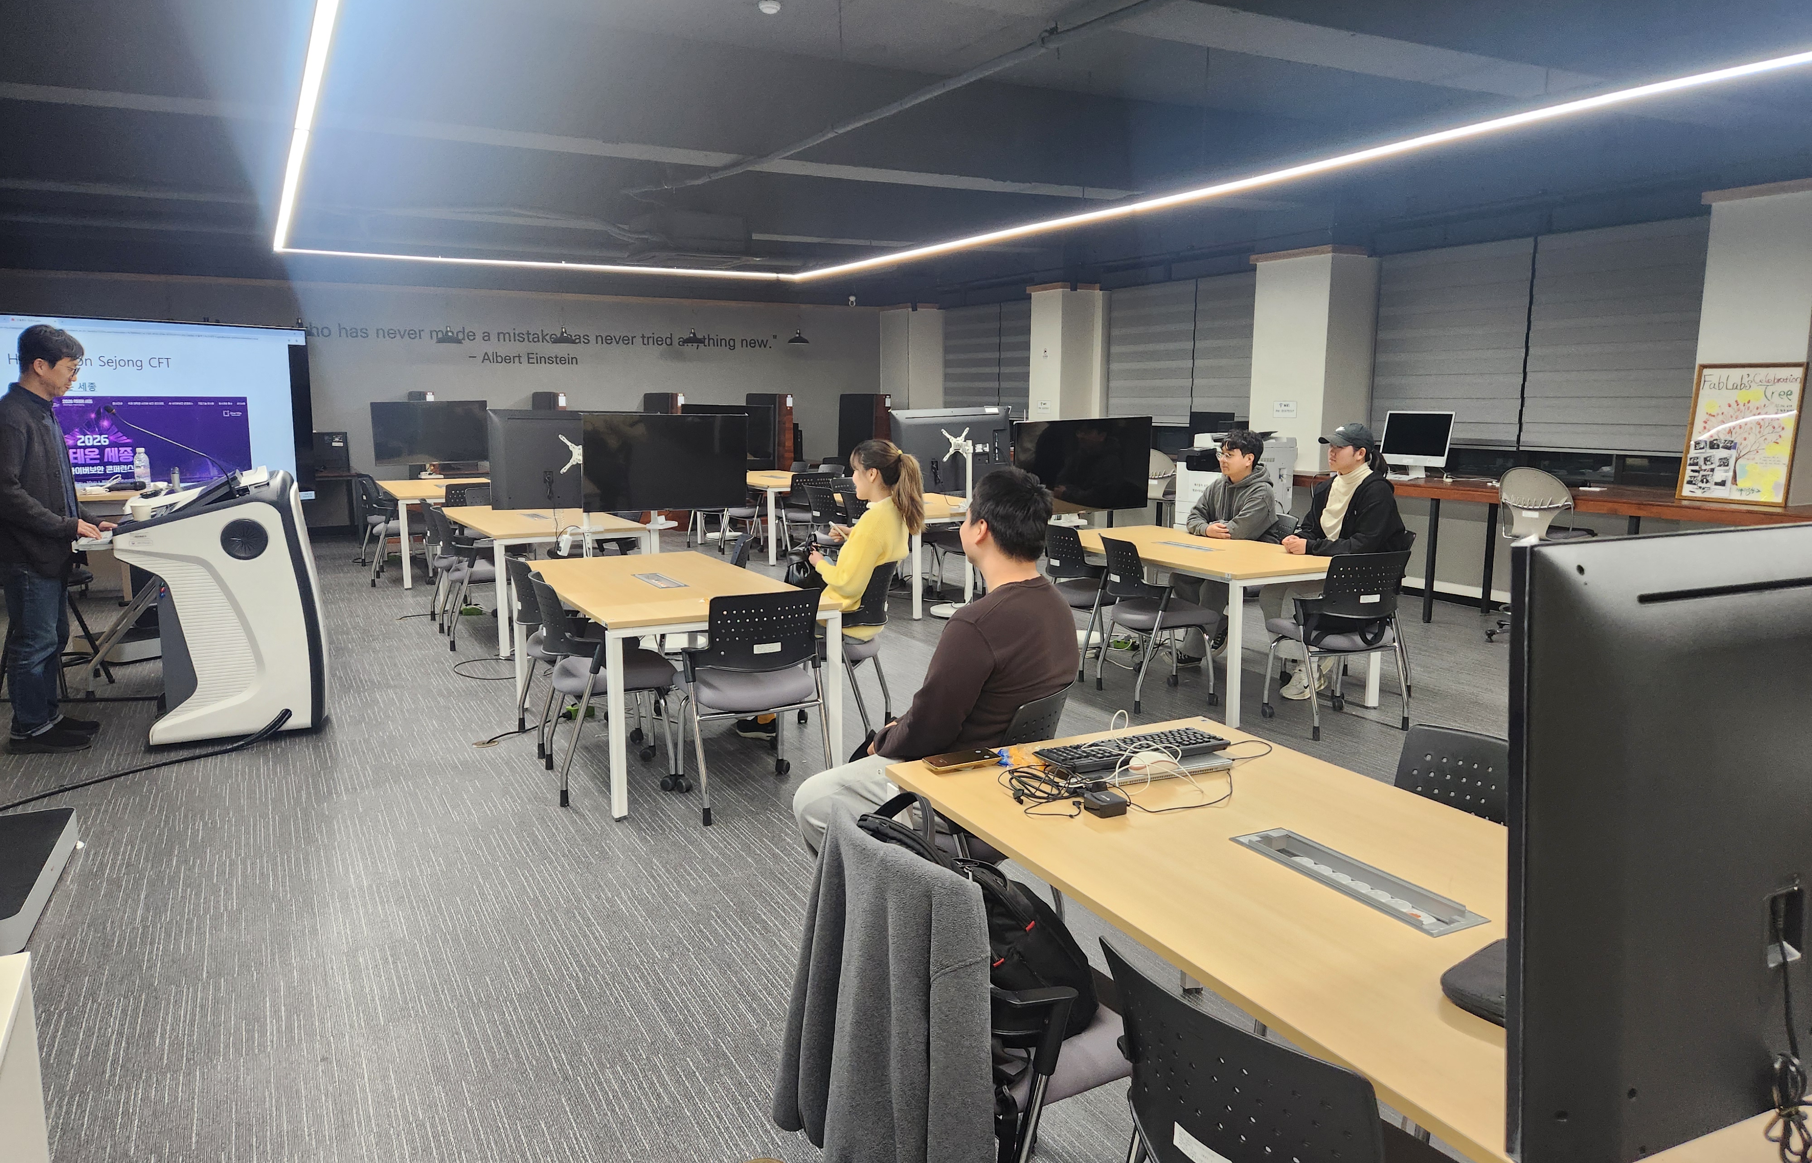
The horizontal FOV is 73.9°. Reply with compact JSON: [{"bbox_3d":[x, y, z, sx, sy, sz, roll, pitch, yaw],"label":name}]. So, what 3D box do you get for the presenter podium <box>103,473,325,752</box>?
[{"bbox_3d":[-3.244,0.072,5.763,0.800,1.140,0.900,-5,10,-27],"label":"presenter podium"}]

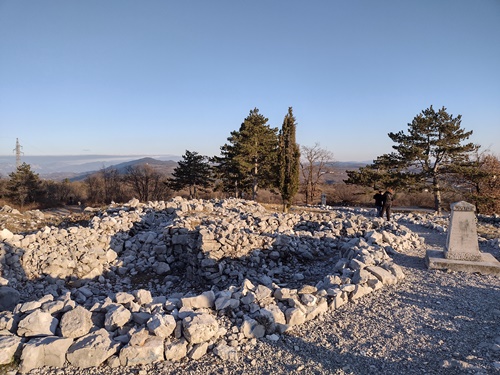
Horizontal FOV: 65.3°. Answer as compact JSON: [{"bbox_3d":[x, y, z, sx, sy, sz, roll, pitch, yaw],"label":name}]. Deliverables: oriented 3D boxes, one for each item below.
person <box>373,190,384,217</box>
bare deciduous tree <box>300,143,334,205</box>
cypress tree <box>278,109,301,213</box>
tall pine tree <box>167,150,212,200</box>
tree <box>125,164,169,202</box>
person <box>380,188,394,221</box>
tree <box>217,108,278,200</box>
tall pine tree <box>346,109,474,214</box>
[{"bbox_3d":[7.428,0.952,22.500,0.620,1.560,0.450,1,4,15],"label":"person"},{"bbox_3d":[6.404,-1.304,37.000,3.230,5.930,3.200,0,4,0],"label":"bare deciduous tree"},{"bbox_3d":[2.905,-2.028,28.500,1.570,7.780,1.500,0,4,0],"label":"cypress tree"},{"bbox_3d":[-6.560,-1.268,43.000,4.850,5.620,4.600,0,4,0],"label":"tall pine tree"},{"bbox_3d":[-11.412,-0.331,43.000,4.850,4.410,4.500,0,4,0],"label":"tree"},{"bbox_3d":[7.347,0.912,20.800,0.600,1.770,0.550,3,5,40],"label":"person"},{"bbox_3d":[-0.231,-2.954,36.000,5.720,8.680,5.500,0,4,0],"label":"tree"},{"bbox_3d":[11.523,-1.974,28.000,9.480,7.680,7.500,0,4,0],"label":"tall pine tree"}]

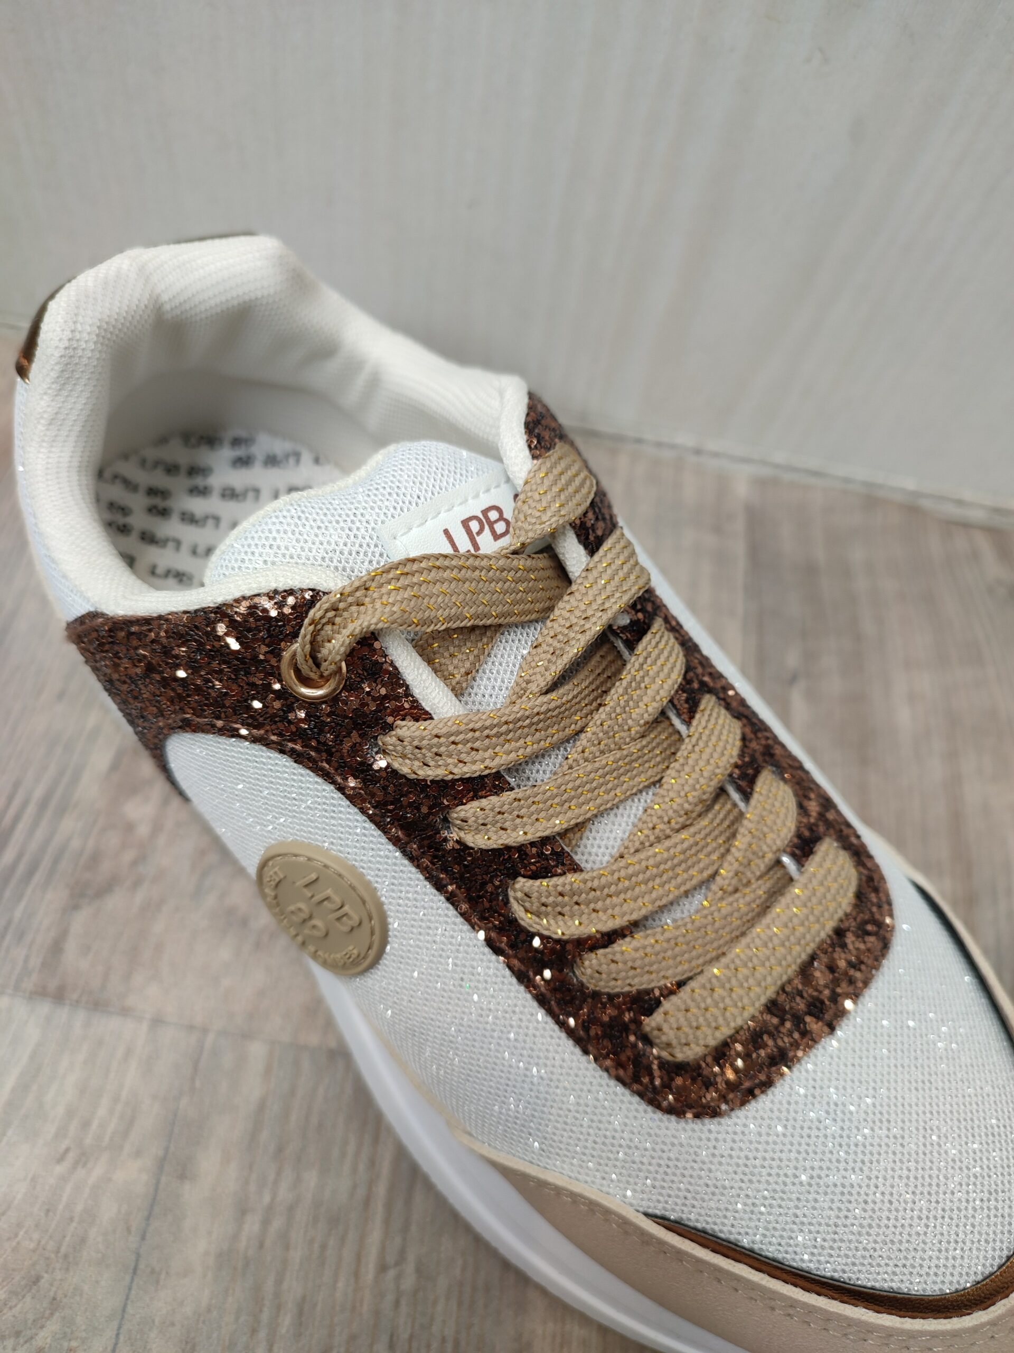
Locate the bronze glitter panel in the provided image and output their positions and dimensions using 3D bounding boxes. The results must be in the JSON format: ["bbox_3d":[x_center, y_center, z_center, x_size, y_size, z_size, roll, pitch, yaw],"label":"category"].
[{"bbox_3d":[0.004,0.013,0.179,0.099,0.056,0.139,-34,68,-28],"label":"bronze glitter panel"}]

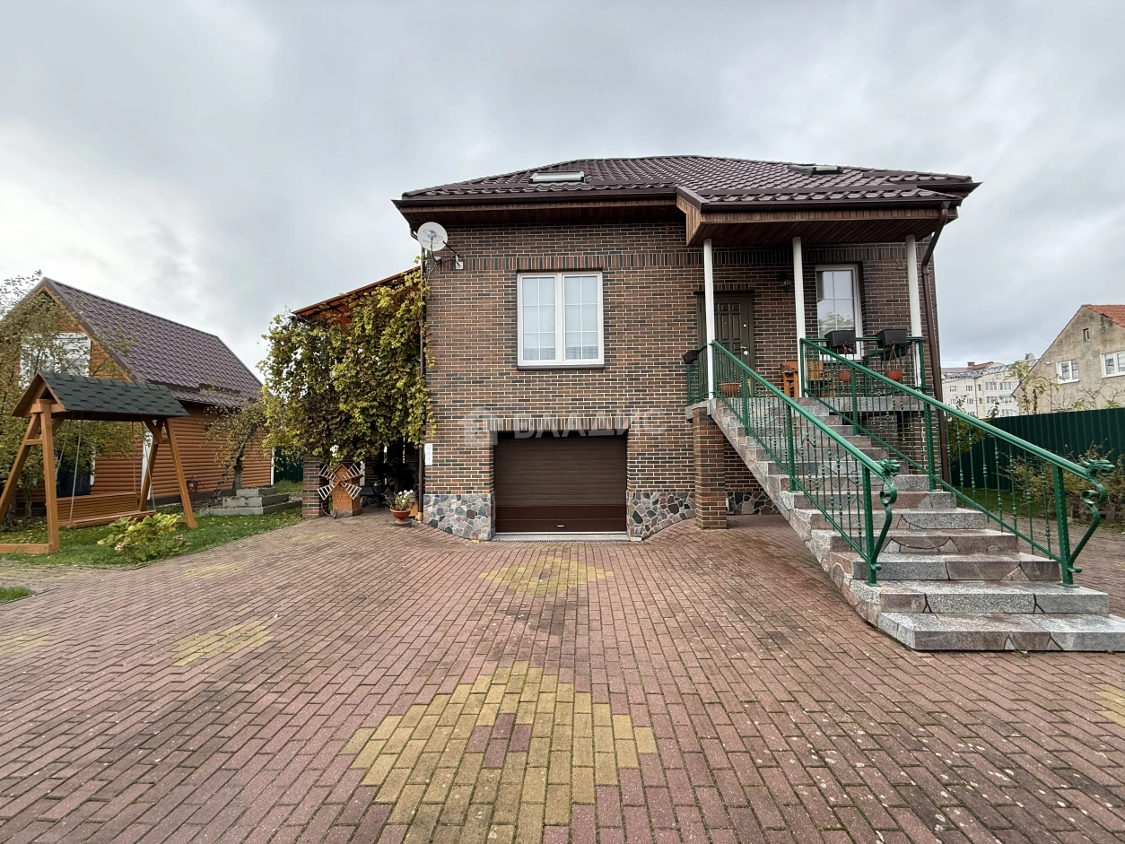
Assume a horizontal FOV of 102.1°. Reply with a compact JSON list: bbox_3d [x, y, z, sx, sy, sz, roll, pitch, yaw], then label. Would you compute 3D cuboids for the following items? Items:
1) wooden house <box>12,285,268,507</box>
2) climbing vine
[{"bbox_3d":[-13.881,-0.570,15.079,6.100,6.200,5.950,-1,-4,1],"label":"wooden house"},{"bbox_3d":[-4.491,-1.010,9.609,3.550,3.900,1.200,-1,-4,1],"label":"climbing vine"}]

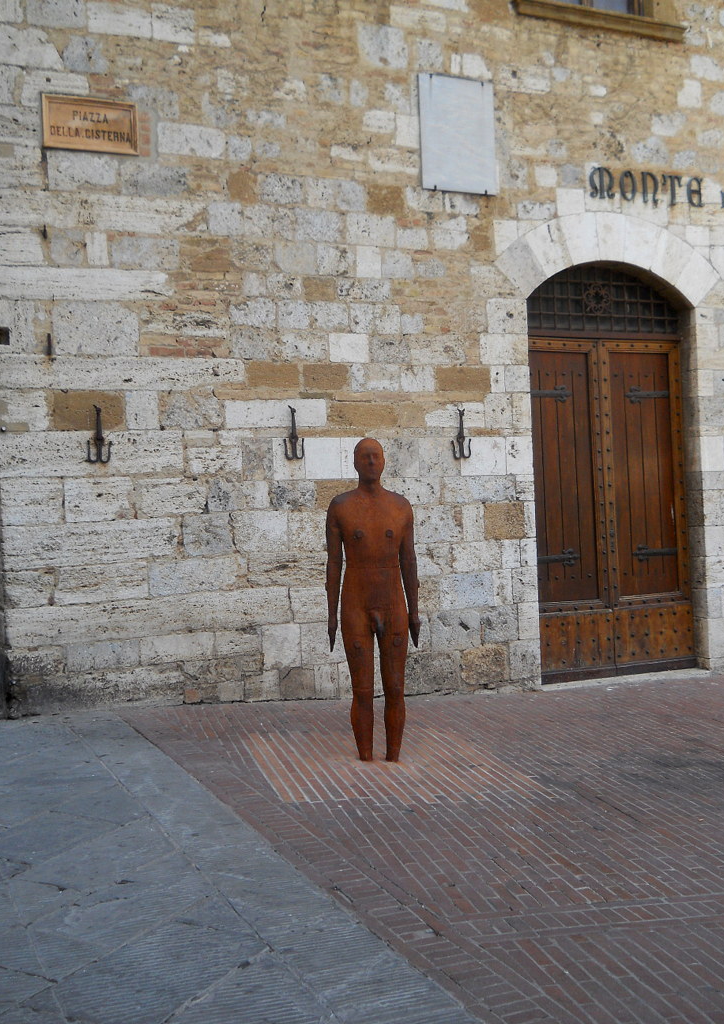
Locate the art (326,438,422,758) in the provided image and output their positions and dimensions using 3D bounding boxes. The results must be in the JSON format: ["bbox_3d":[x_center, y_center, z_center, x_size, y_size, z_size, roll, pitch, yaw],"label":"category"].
[{"bbox_3d":[0.067,0.492,6.120,0.530,1.800,0.310,-2,-1,-8],"label":"art"}]

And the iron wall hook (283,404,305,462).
[{"bbox_3d":[-0.508,-0.588,8.043,0.155,0.400,0.095,-2,-1,-24],"label":"iron wall hook"}]

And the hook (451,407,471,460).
[{"bbox_3d":[0.777,-0.619,8.604,0.165,0.400,0.095,-2,-1,-24],"label":"hook"}]

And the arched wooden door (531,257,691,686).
[{"bbox_3d":[2.143,-0.361,9.469,1.700,3.550,0.160,-2,-1,-24],"label":"arched wooden door"}]

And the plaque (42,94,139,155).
[{"bbox_3d":[-1.858,-2.674,7.544,0.645,0.370,0.050,-2,-1,-24],"label":"plaque"}]

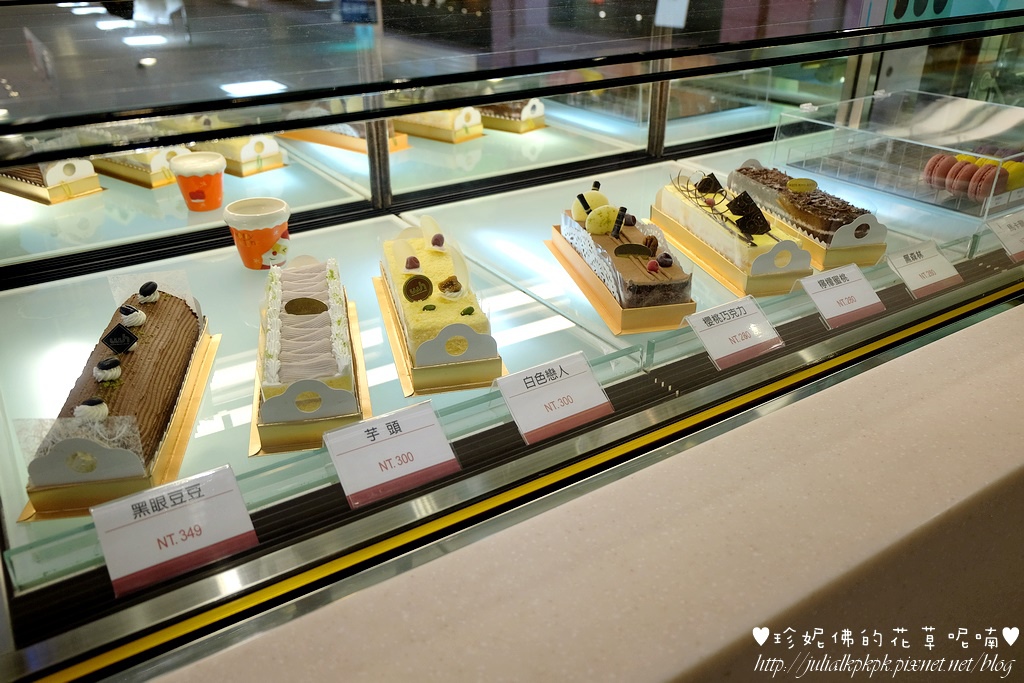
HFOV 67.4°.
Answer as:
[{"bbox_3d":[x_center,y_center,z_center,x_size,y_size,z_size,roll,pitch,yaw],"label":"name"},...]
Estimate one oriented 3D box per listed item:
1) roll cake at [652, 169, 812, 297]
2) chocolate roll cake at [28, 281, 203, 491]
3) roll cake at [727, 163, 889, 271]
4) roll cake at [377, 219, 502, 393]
[{"bbox_3d":[0.271,-0.146,0.975,0.080,0.067,0.256,-7,29,-14],"label":"roll cake"},{"bbox_3d":[-0.307,0.027,0.628,0.076,0.064,0.258,-6,27,-8],"label":"chocolate roll cake"},{"bbox_3d":[0.369,-0.174,0.990,0.074,0.062,0.266,-6,27,-8],"label":"roll cake"},{"bbox_3d":[-0.078,-0.049,0.758,0.076,0.070,0.261,-8,28,-12],"label":"roll cake"}]

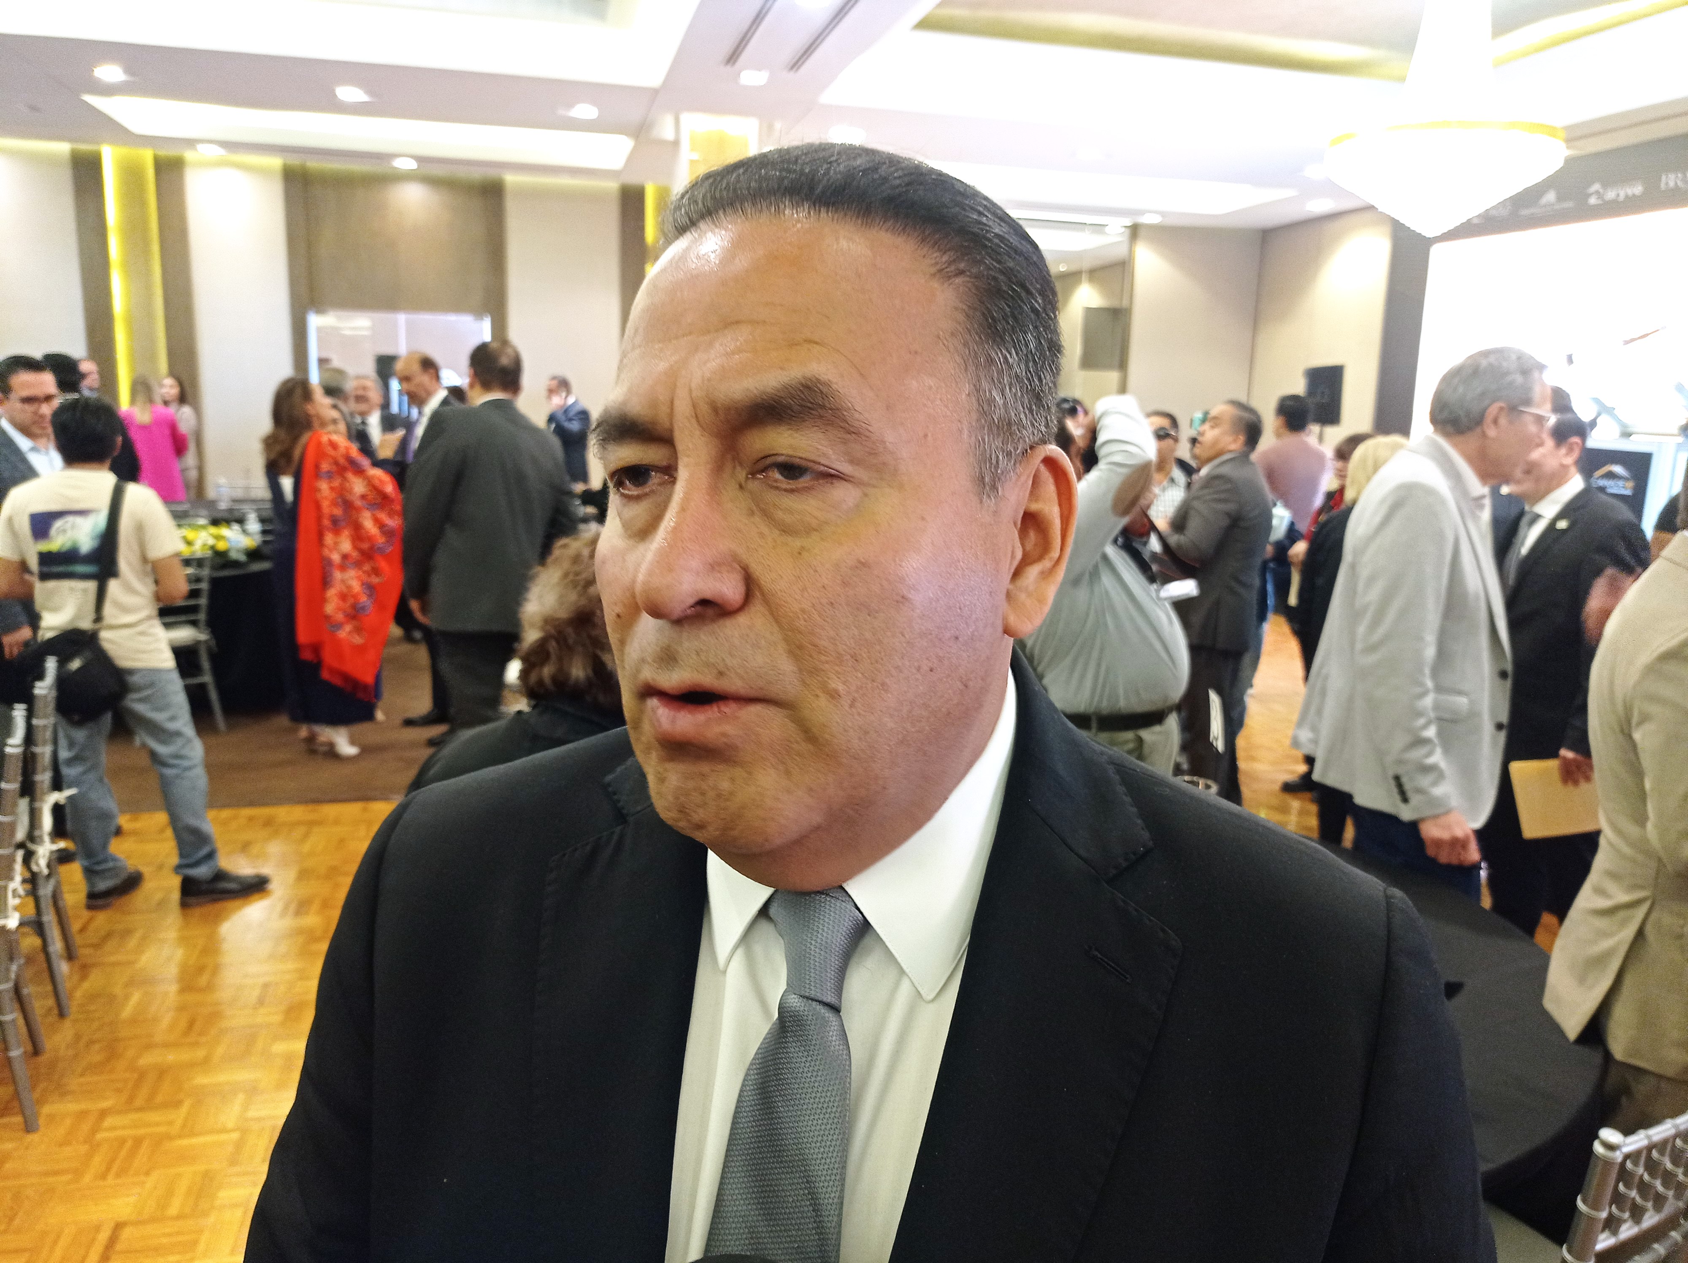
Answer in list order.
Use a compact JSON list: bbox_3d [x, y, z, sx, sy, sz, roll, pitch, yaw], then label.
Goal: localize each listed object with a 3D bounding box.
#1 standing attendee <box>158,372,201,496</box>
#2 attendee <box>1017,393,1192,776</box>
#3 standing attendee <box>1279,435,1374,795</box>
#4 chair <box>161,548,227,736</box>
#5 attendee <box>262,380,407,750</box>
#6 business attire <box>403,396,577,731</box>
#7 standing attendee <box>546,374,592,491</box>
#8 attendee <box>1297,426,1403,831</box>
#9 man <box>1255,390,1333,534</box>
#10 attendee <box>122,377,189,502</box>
[{"bbox_3d":[-5.055,-1.084,10.389,0.440,1.640,0.300,5,11,21],"label":"standing attendee"},{"bbox_3d":[0.602,0.267,3.247,0.540,1.720,0.560,0,10,-3],"label":"attendee"},{"bbox_3d":[2.072,-0.082,5.771,0.380,1.560,0.480,-5,12,-30],"label":"standing attendee"},{"bbox_3d":[-3.223,0.034,6.494,0.410,0.890,0.430,-7,13,-37],"label":"chair"},{"bbox_3d":[-2.335,-0.294,6.204,0.560,1.670,0.500,-2,11,-17],"label":"attendee"},{"bbox_3d":[-1.317,-0.052,5.076,0.600,1.530,0.370,-3,11,-21],"label":"business attire"},{"bbox_3d":[-2.073,-1.071,10.382,0.380,1.720,0.480,-2,11,-18],"label":"standing attendee"},{"bbox_3d":[1.838,0.083,4.836,0.480,1.560,0.320,2,10,6],"label":"attendee"},{"bbox_3d":[2.478,-0.454,7.532,0.500,1.680,0.320,-3,11,-21],"label":"man"},{"bbox_3d":[-5.007,-0.994,9.897,0.480,1.640,0.340,4,11,14],"label":"attendee"}]

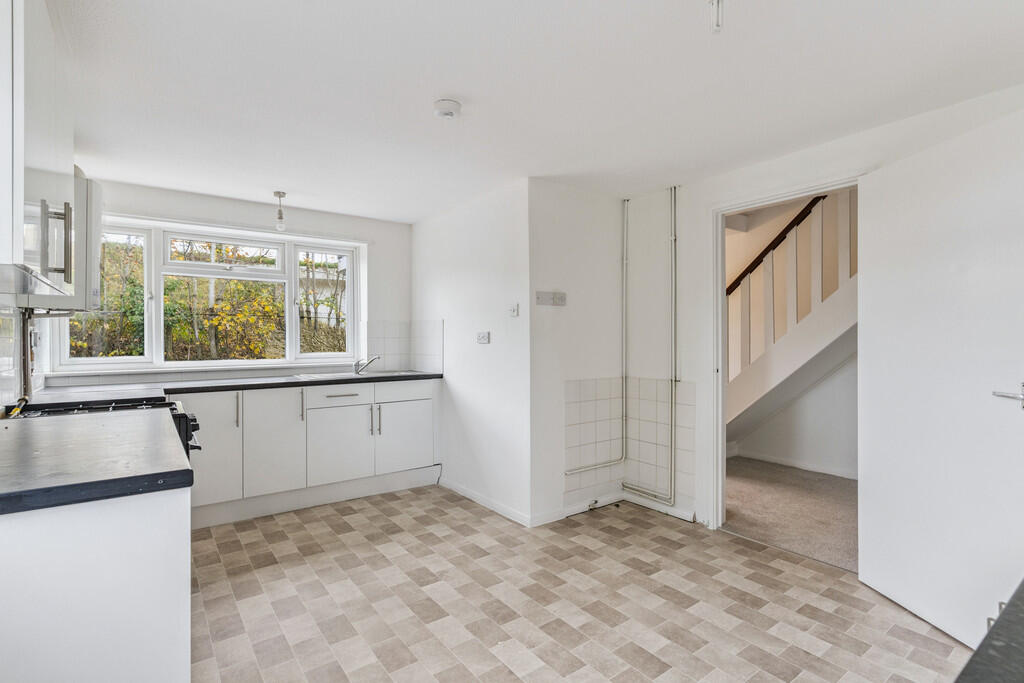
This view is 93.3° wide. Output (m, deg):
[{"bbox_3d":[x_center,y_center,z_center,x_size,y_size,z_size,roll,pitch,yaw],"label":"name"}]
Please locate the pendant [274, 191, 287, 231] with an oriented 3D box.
[{"bbox_3d":[-1.687,-0.948,3.521,0.085,0.285,0.085,0,0,-36],"label":"pendant"}]

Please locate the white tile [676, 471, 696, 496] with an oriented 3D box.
[{"bbox_3d":[1.179,0.964,3.270,0.010,0.151,0.151,0,0,-37],"label":"white tile"}]

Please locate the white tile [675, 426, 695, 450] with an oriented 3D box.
[{"bbox_3d":[1.178,0.658,3.269,0.010,0.151,0.151,0,0,-37],"label":"white tile"}]

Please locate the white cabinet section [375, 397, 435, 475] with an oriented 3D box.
[{"bbox_3d":[-0.999,0.753,4.049,0.492,0.550,0.500,0,0,-37],"label":"white cabinet section"}]

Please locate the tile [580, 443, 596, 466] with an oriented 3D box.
[{"bbox_3d":[0.537,0.801,3.416,0.150,0.150,0.010,0,0,-36],"label":"tile"}]

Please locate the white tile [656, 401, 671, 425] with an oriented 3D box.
[{"bbox_3d":[1.086,0.505,3.390,0.010,0.151,0.151,0,0,-37],"label":"white tile"}]

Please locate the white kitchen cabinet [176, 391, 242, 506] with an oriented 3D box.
[{"bbox_3d":[-2.125,0.683,3.341,0.399,0.721,0.580,0,0,-36],"label":"white kitchen cabinet"}]

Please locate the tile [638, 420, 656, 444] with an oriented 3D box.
[{"bbox_3d":[0.984,0.649,3.486,0.008,0.150,0.150,0,0,-37],"label":"tile"}]

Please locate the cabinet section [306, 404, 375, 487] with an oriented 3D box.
[{"bbox_3d":[-1.394,0.755,3.751,0.495,0.550,0.500,0,0,-37],"label":"cabinet section"}]

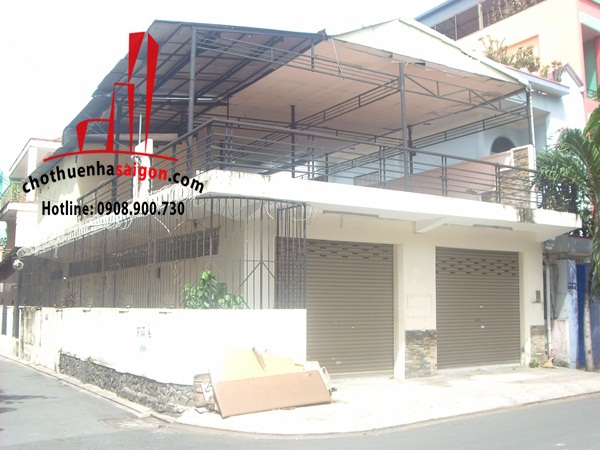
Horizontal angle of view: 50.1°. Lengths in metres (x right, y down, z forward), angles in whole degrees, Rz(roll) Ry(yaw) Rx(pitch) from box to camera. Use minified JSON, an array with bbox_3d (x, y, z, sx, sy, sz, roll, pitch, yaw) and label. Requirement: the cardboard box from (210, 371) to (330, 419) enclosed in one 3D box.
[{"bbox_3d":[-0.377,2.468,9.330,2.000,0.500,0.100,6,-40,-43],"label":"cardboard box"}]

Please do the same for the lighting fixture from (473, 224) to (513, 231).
[{"bbox_3d":[4.252,0.060,14.085,1.230,0.060,0.100,4,-8,-31],"label":"lighting fixture"}]

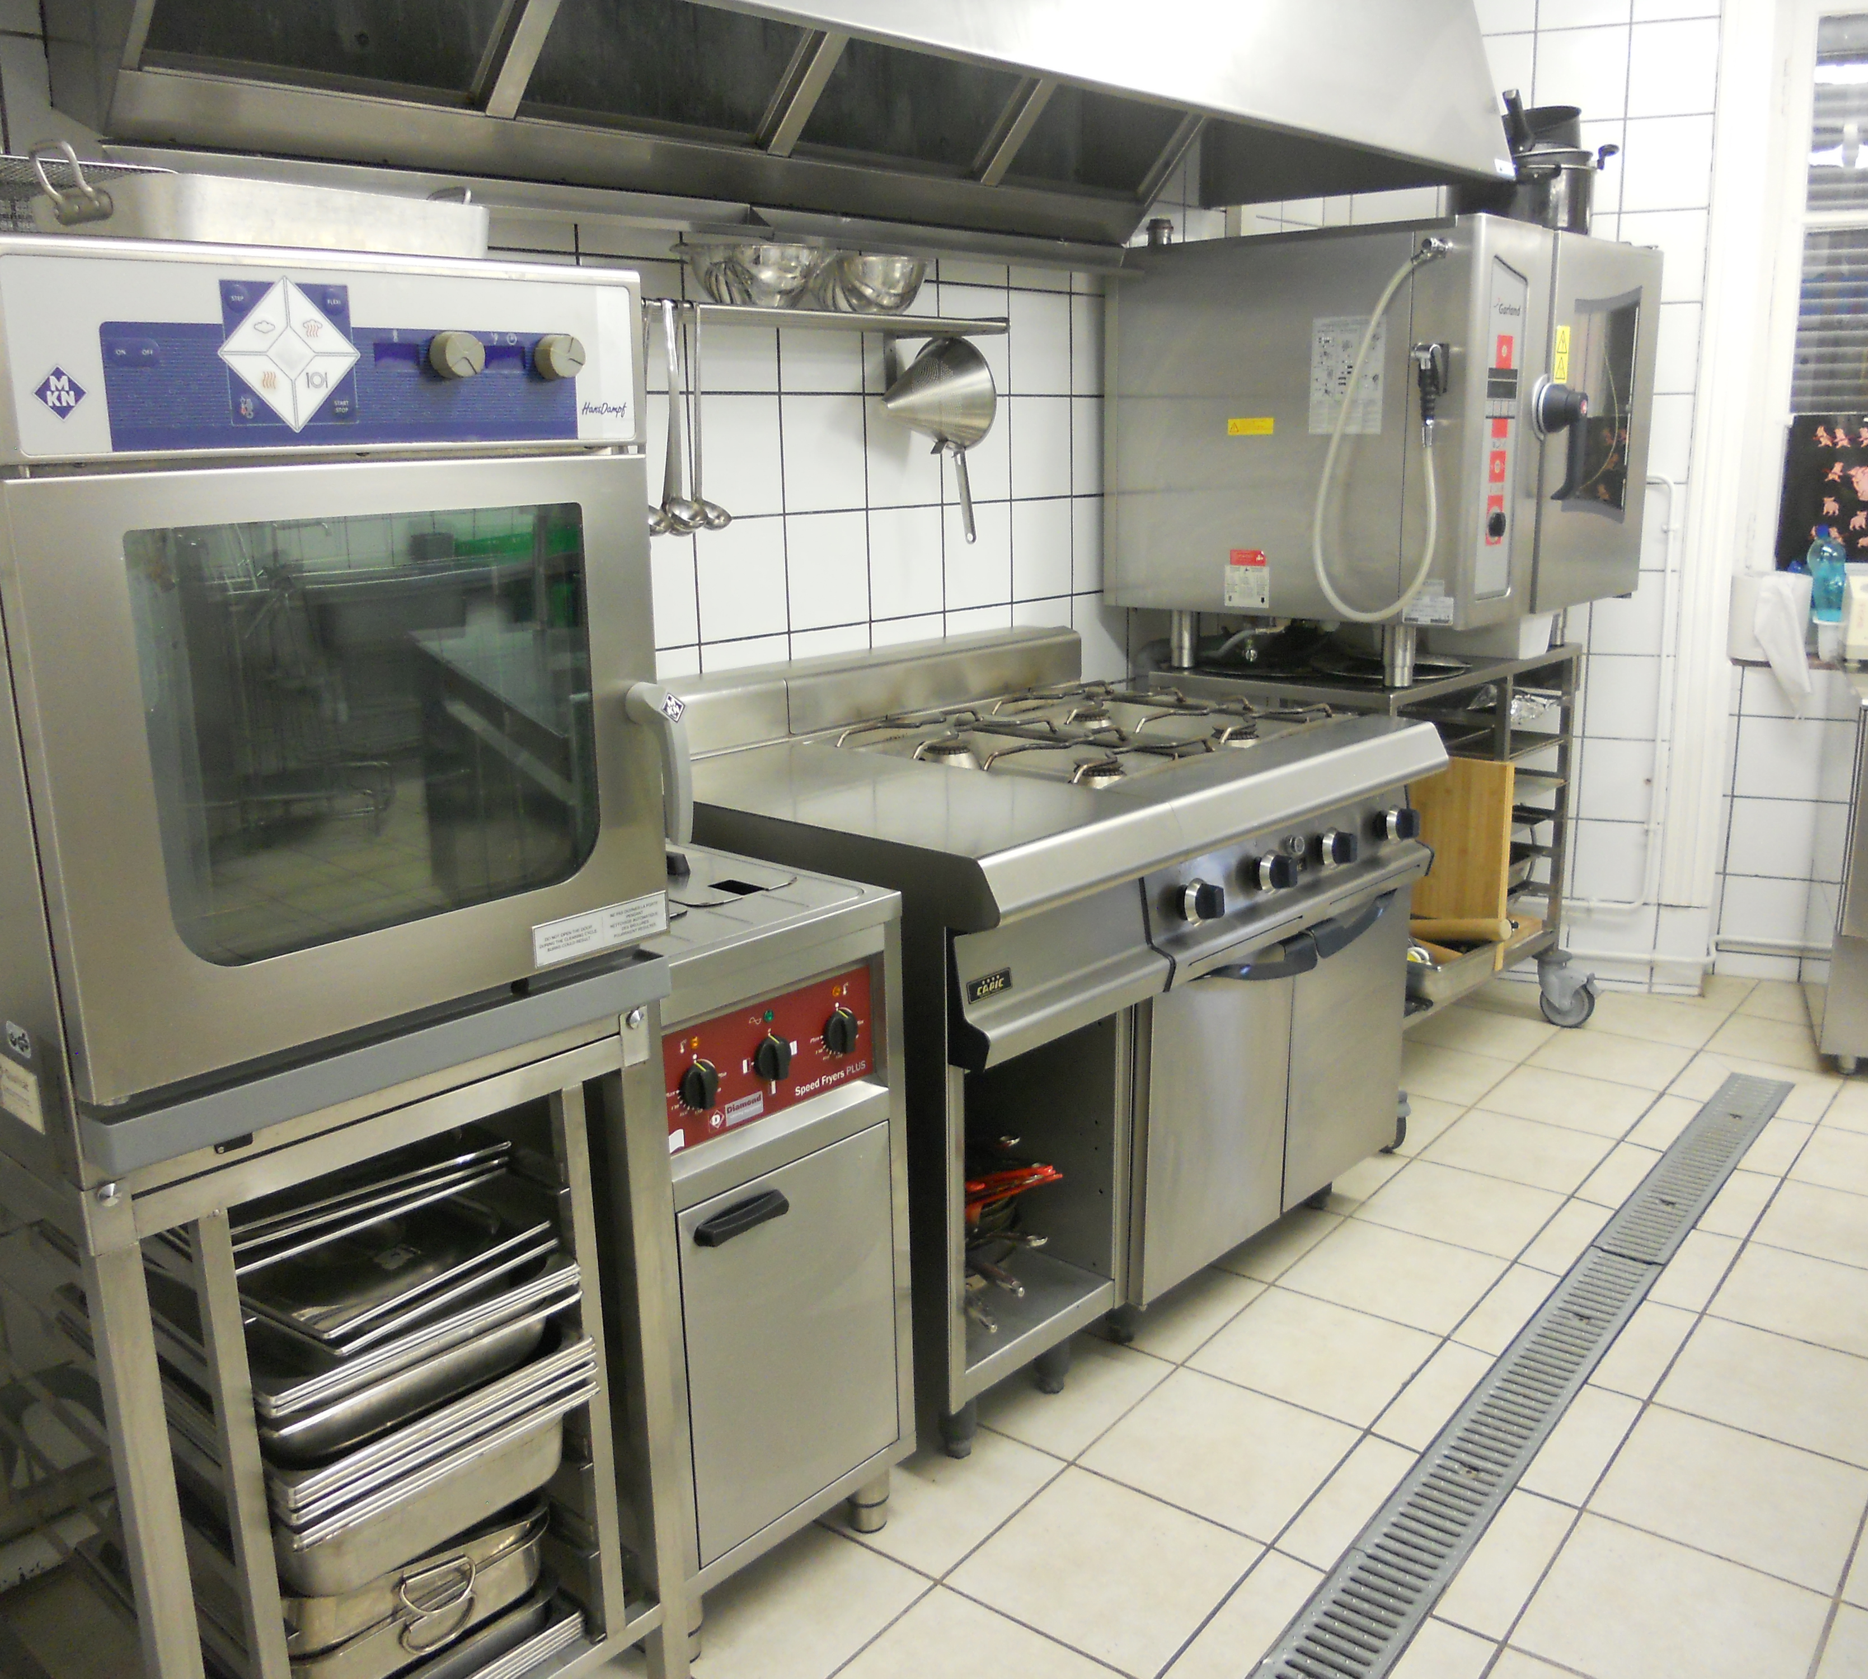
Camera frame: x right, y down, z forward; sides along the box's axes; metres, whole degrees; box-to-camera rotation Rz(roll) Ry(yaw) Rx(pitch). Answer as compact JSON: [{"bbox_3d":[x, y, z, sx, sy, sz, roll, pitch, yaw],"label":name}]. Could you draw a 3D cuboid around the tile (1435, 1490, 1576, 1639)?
[{"bbox_3d":[0.732,0.920,2.218,0.084,0.010,0.305,9,17,36],"label":"tile"}]

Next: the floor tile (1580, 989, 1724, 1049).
[{"bbox_3d":[1.689,0.426,4.091,0.302,0.010,0.302,10,17,36],"label":"floor tile"}]

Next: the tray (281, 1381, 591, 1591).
[{"bbox_3d":[-0.639,0.589,1.812,0.530,0.100,0.325,10,17,40],"label":"tray"}]

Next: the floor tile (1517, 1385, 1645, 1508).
[{"bbox_3d":[0.909,0.848,2.427,0.093,0.010,0.302,10,17,36],"label":"floor tile"}]

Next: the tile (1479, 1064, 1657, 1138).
[{"bbox_3d":[1.316,0.545,3.616,0.291,0.010,0.303,10,17,35],"label":"tile"}]

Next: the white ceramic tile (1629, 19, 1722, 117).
[{"bbox_3d":[1.628,-1.693,3.837,0.187,0.199,0.008,4,14,19],"label":"white ceramic tile"}]

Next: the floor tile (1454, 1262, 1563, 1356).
[{"bbox_3d":[0.917,0.750,2.791,0.078,0.010,0.303,9,16,36],"label":"floor tile"}]

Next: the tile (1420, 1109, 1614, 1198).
[{"bbox_3d":[1.133,0.607,3.383,0.300,0.010,0.303,9,16,36],"label":"tile"}]

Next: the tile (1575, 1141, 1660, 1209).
[{"bbox_3d":[1.284,0.630,3.273,0.078,0.010,0.303,9,16,36],"label":"tile"}]

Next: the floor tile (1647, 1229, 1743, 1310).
[{"bbox_3d":[1.277,0.726,2.904,0.093,0.010,0.302,10,17,36],"label":"floor tile"}]

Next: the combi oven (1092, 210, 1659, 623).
[{"bbox_3d":[0.965,-0.870,3.678,0.795,0.715,0.928,11,18,39],"label":"combi oven"}]

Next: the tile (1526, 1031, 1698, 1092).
[{"bbox_3d":[1.500,0.487,3.865,0.300,0.010,0.303,9,16,36],"label":"tile"}]

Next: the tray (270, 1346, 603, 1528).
[{"bbox_3d":[-0.640,0.514,1.794,0.530,0.042,0.325,10,17,40],"label":"tray"}]

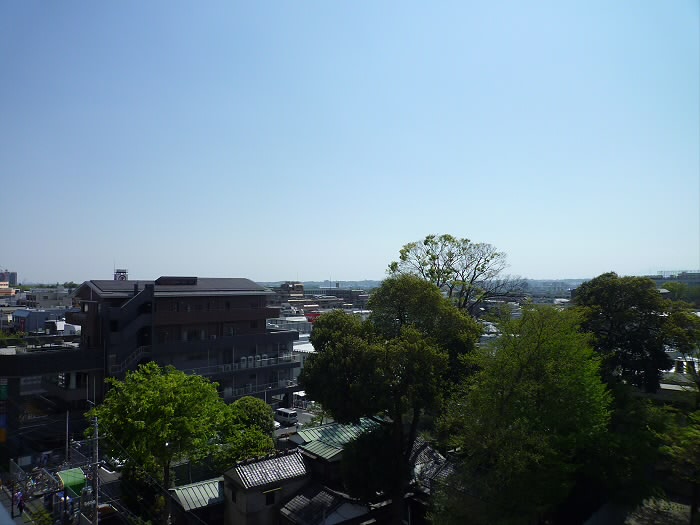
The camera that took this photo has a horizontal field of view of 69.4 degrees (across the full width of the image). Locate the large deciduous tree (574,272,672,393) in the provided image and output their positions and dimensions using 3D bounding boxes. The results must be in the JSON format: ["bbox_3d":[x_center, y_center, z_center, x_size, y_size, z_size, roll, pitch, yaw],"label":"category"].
[{"bbox_3d":[33.004,12.000,60.598,12.000,20.500,11.500,0,-2,0],"label":"large deciduous tree"}]

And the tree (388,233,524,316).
[{"bbox_3d":[13.484,9.612,63.688,17.000,25.500,16.000,0,-2,0],"label":"tree"}]

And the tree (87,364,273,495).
[{"bbox_3d":[-15.015,15.218,43.467,15.000,12.800,13.000,0,-2,0],"label":"tree"}]

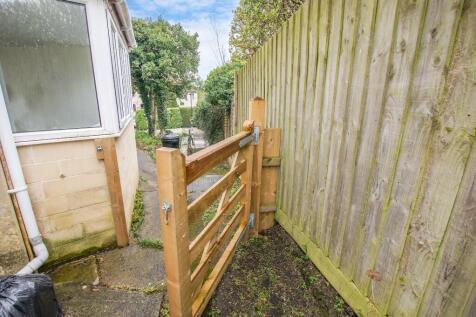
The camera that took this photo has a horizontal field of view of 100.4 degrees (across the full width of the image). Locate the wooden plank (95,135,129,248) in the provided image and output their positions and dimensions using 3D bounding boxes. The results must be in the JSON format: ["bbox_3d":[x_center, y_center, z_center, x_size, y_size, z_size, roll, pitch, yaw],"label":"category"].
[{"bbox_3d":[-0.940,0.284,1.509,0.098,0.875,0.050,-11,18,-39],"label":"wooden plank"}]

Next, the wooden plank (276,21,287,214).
[{"bbox_3d":[0.397,-0.325,1.824,0.020,1.657,0.115,-3,12,-16],"label":"wooden plank"}]

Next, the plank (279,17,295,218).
[{"bbox_3d":[0.427,-0.299,1.722,0.020,1.646,0.115,-3,12,-16],"label":"plank"}]

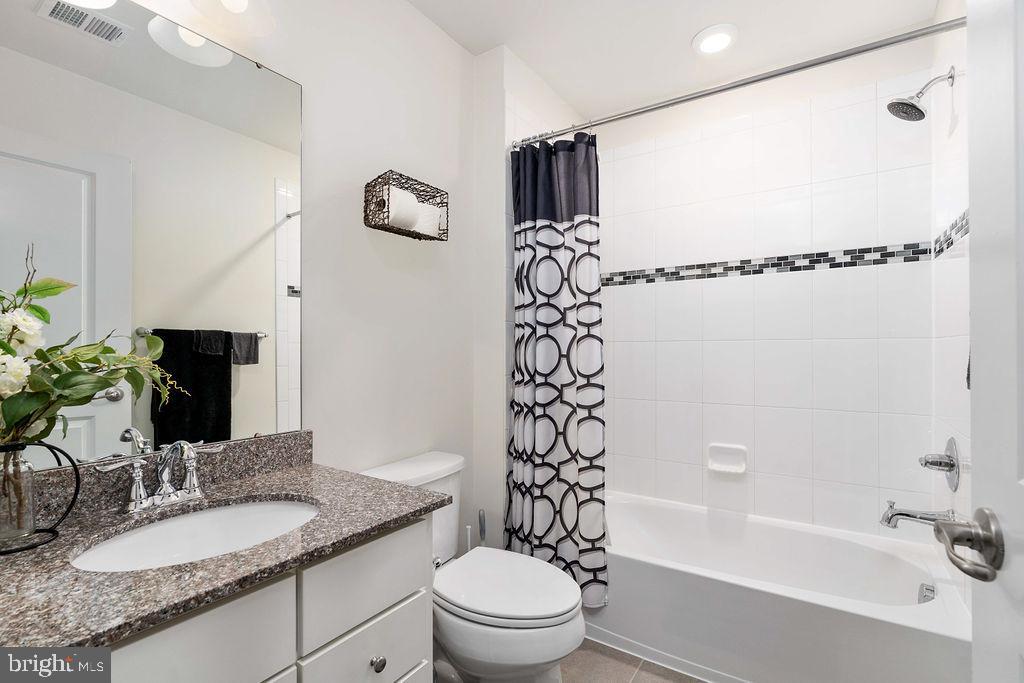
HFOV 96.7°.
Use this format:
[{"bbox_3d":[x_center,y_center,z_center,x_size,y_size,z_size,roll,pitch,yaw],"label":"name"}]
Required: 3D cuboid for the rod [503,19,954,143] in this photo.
[{"bbox_3d":[0.631,-0.843,1.568,1.499,0.027,0.027,0,-1,32],"label":"rod"}]

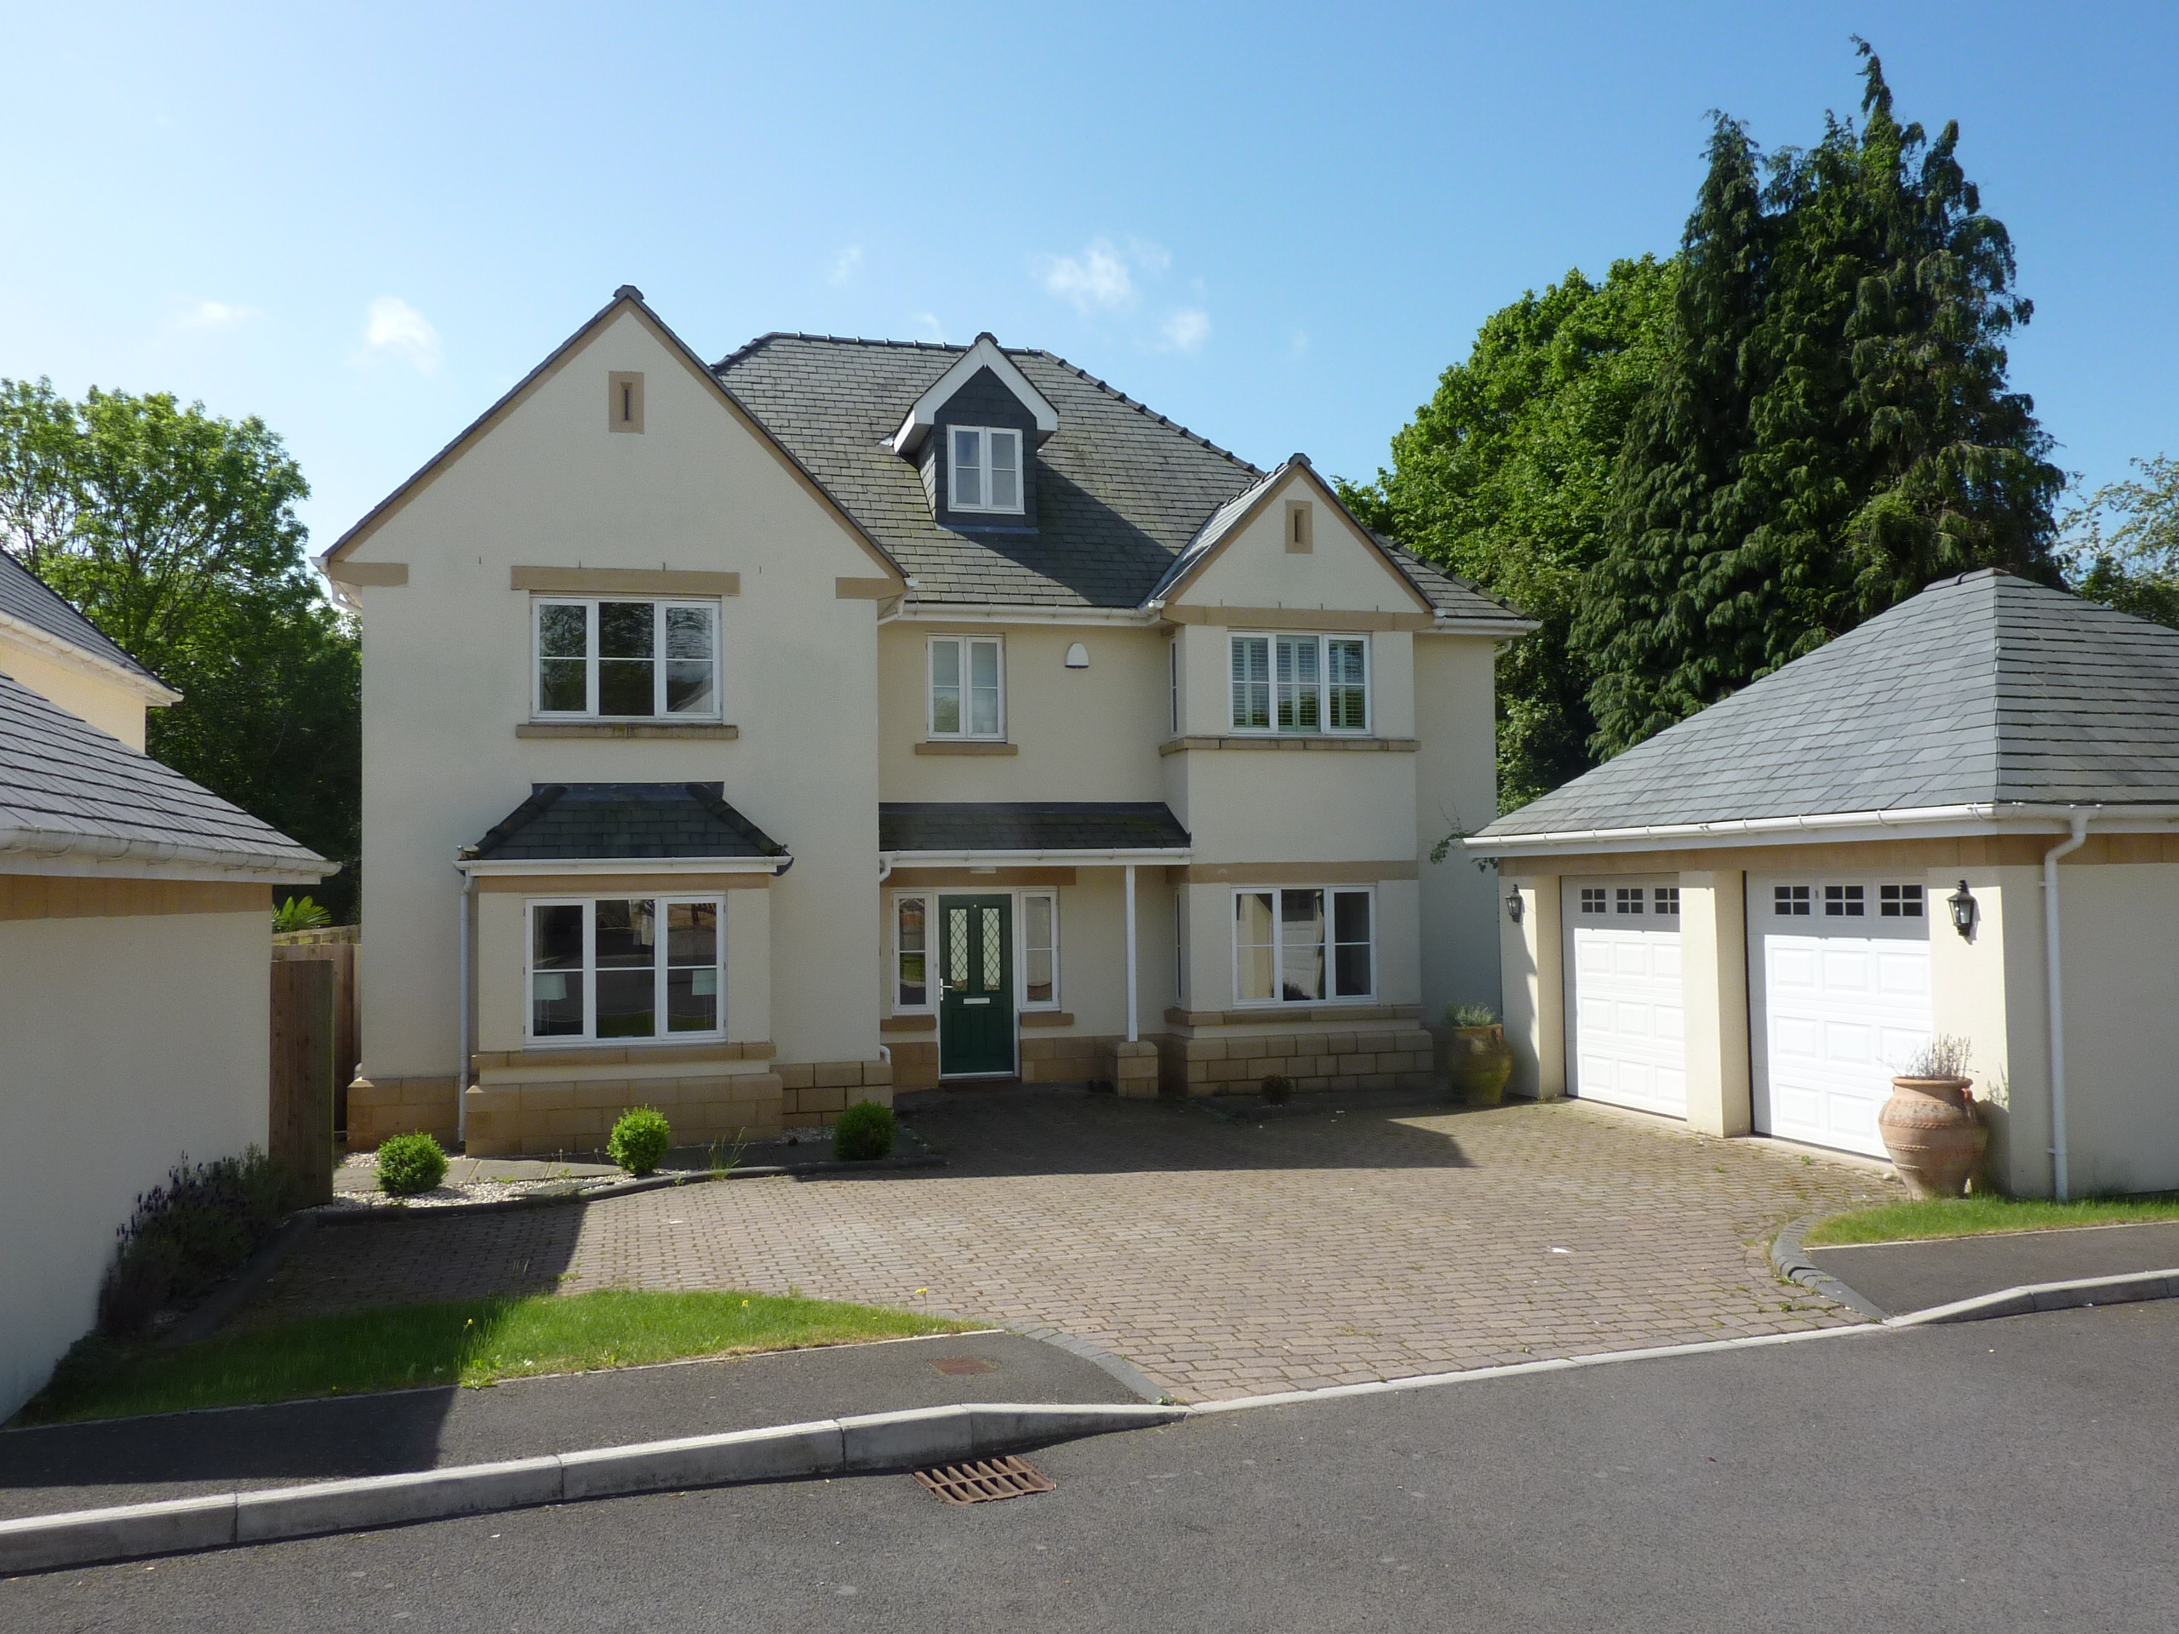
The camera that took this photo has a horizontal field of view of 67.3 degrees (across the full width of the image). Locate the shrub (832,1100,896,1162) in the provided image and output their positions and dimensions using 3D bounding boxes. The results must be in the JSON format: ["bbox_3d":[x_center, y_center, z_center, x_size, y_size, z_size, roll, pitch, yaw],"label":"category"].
[{"bbox_3d":[-1.896,2.600,13.741,0.532,0.499,0.532,0,-2,-8],"label":"shrub"}]

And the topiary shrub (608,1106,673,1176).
[{"bbox_3d":[-3.643,2.586,13.263,0.527,0.535,0.527,0,-2,-15],"label":"topiary shrub"}]

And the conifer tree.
[{"bbox_3d":[12.652,-4.887,27.653,8.242,16.717,7.830,-2,-3,25],"label":"conifer tree"}]

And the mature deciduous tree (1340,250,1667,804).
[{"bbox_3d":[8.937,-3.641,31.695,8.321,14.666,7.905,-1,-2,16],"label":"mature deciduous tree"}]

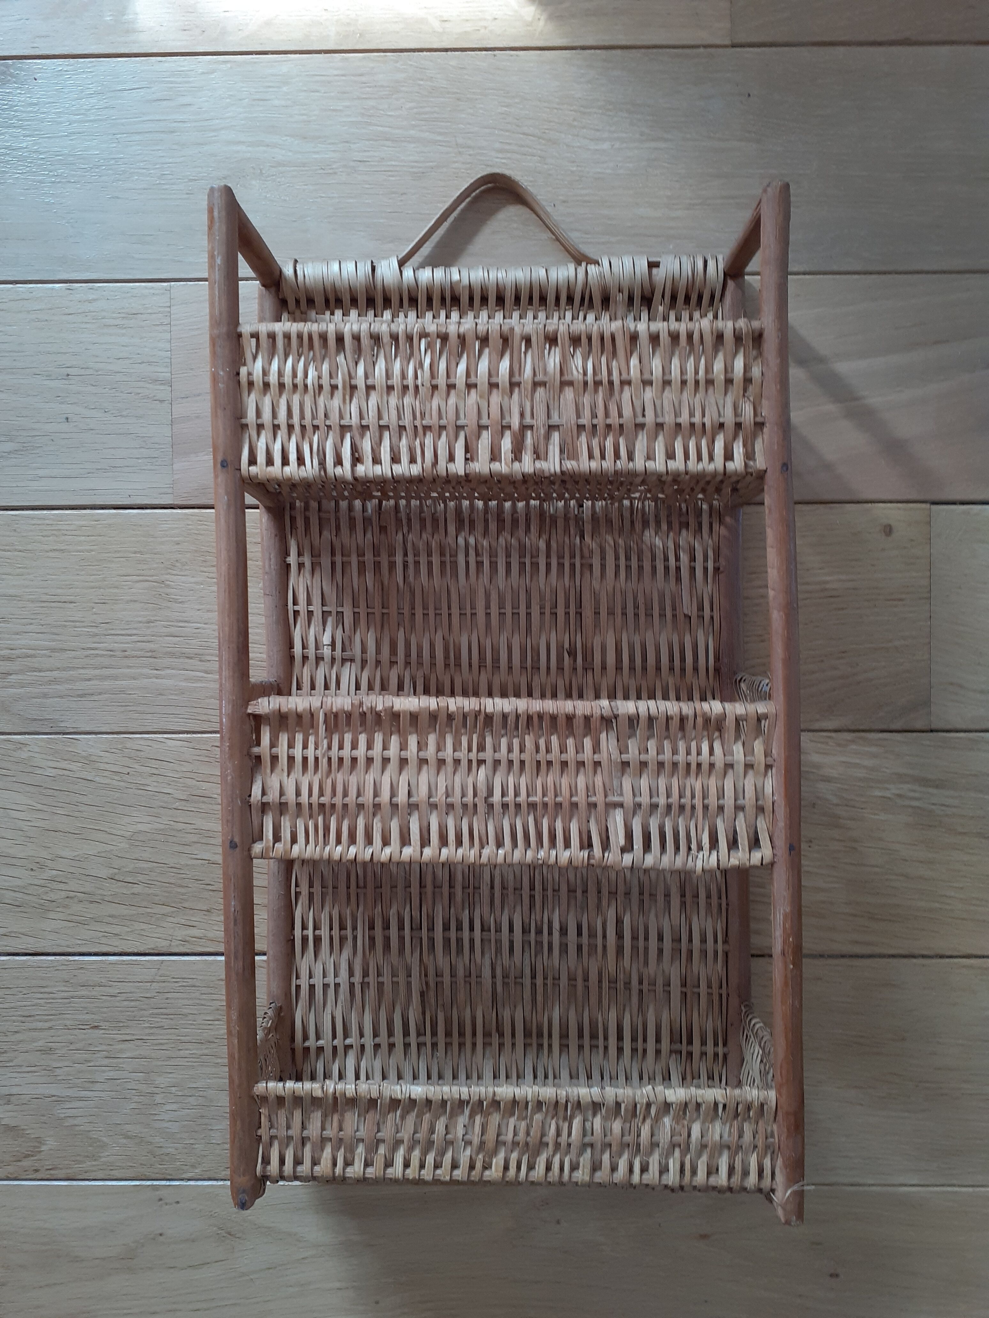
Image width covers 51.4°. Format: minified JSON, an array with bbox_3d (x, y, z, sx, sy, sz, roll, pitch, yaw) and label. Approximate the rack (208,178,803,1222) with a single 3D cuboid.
[{"bbox_3d":[0.007,-0.002,0.579,0.299,0.117,0.575,-1,90,1],"label":"rack"}]

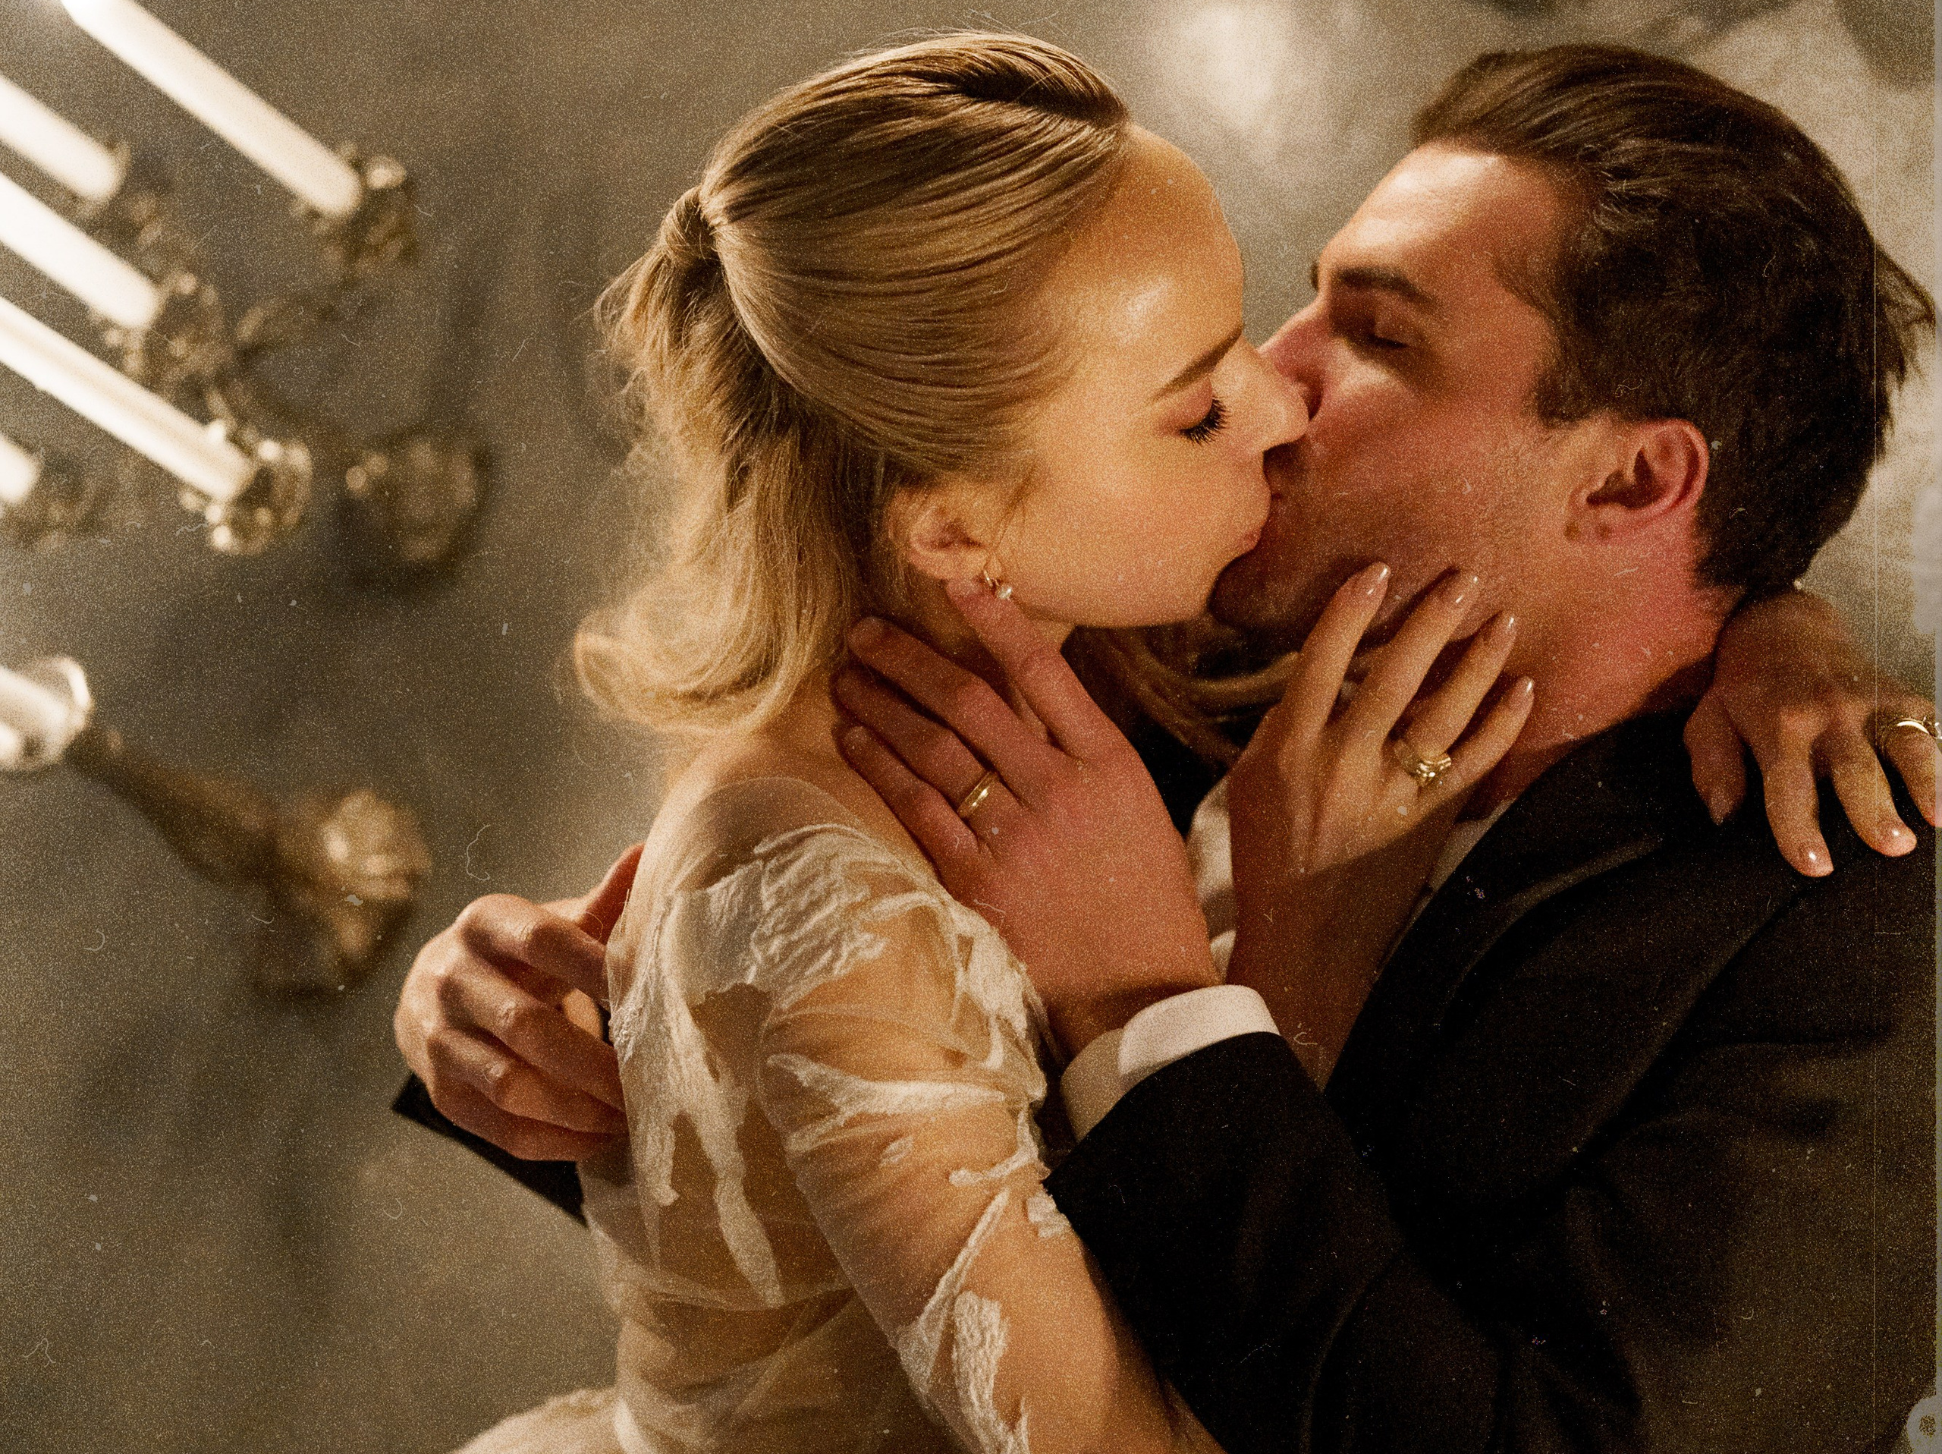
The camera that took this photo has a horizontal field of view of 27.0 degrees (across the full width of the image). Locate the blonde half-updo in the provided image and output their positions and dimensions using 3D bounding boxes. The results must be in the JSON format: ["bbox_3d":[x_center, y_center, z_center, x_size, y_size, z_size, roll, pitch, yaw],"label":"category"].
[{"bbox_3d":[-0.044,-0.127,1.495,0.240,0.180,0.245,-12,96,-7],"label":"blonde half-updo"}]

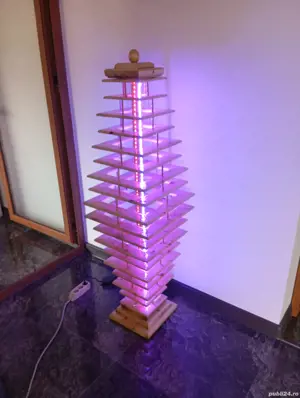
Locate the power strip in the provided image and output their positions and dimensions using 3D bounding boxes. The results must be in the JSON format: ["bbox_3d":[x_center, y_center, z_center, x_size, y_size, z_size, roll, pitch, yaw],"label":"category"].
[{"bbox_3d":[-0.444,0.582,2.044,0.048,0.040,0.153,13,27,30],"label":"power strip"}]

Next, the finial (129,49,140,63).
[{"bbox_3d":[-0.064,-0.590,1.335,0.043,0.052,0.043,-1,23,1],"label":"finial"}]

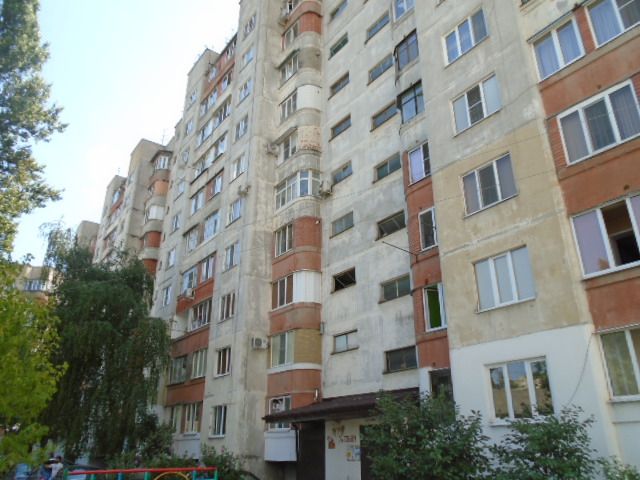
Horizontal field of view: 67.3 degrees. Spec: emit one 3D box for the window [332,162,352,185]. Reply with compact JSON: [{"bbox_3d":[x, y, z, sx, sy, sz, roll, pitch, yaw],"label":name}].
[{"bbox_3d":[1.165,-3.322,24.360,0.160,0.757,1.636,17,-28,-34],"label":"window"}]

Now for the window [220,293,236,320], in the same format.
[{"bbox_3d":[-4.830,3.549,25.463,0.160,1.283,1.616,17,-28,-34],"label":"window"}]

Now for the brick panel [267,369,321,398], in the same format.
[{"bbox_3d":[-1.281,6.732,22.447,0.987,0.998,3.104,17,-29,-34],"label":"brick panel"}]

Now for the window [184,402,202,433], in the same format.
[{"bbox_3d":[-6.682,9.338,25.296,0.170,1.477,2.068,17,-29,-34],"label":"window"}]

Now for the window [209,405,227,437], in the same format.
[{"bbox_3d":[-4.920,8.869,23.393,0.170,1.277,1.589,17,-29,-34],"label":"window"}]

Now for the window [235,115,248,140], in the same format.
[{"bbox_3d":[-4.866,-6.919,29.668,0.170,1.319,1.452,17,-29,-34],"label":"window"}]

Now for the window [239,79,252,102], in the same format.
[{"bbox_3d":[-4.819,-9.526,31.257,0.150,1.393,1.678,17,-29,-34],"label":"window"}]

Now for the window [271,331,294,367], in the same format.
[{"bbox_3d":[-1.832,5.276,23.039,0.170,1.420,1.647,17,-29,-34],"label":"window"}]

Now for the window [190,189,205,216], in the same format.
[{"bbox_3d":[-8.330,-2.531,33.060,0.160,1.535,2.020,17,-28,-34],"label":"window"}]

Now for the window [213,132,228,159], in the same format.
[{"bbox_3d":[-6.709,-6.163,32.420,0.154,1.384,1.896,17,-29,-35],"label":"window"}]

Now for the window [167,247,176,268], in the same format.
[{"bbox_3d":[-10.636,1.362,34.541,0.154,1.312,1.179,17,-29,-35],"label":"window"}]

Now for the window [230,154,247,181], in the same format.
[{"bbox_3d":[-4.825,-4.263,28.940,0.150,1.393,1.678,17,-29,-34],"label":"window"}]

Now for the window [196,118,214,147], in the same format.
[{"bbox_3d":[-8.351,-7.839,35.085,0.170,1.489,2.374,17,-29,-34],"label":"window"}]

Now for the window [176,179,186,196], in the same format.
[{"bbox_3d":[-10.574,-3.919,36.864,0.160,1.293,1.465,17,-28,-34],"label":"window"}]

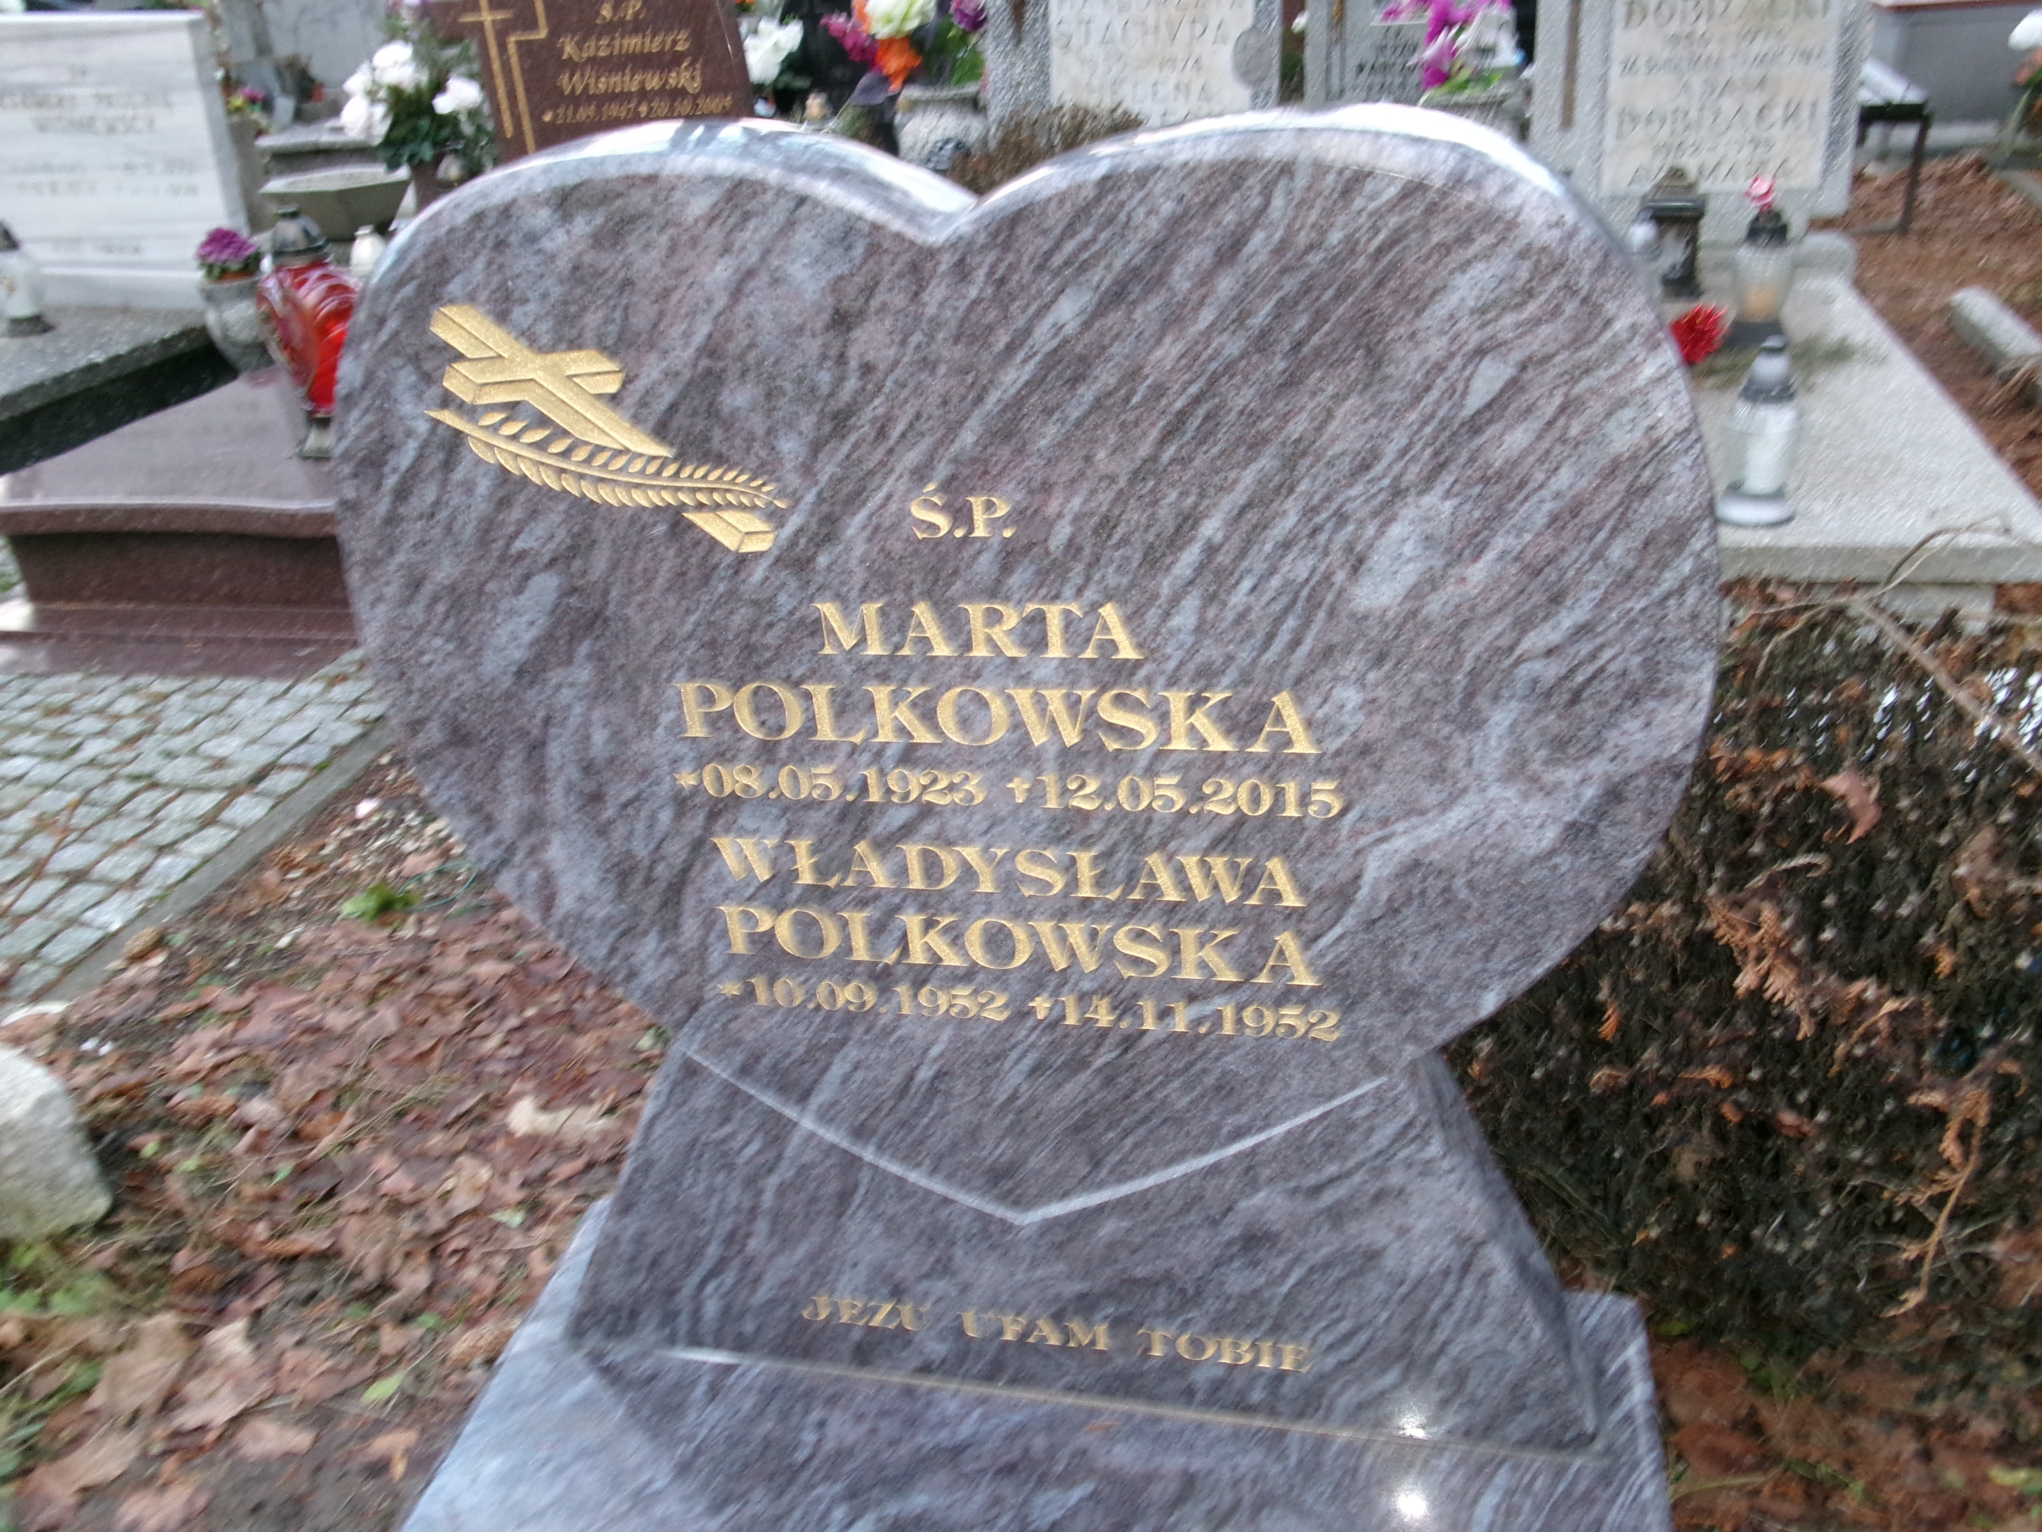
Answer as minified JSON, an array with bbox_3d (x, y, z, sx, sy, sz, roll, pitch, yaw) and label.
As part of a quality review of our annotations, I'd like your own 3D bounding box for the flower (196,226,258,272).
[{"bbox_3d":[-1.924,-1.254,4.000,0.143,0.100,0.143,2,24,15],"label":"flower"}]

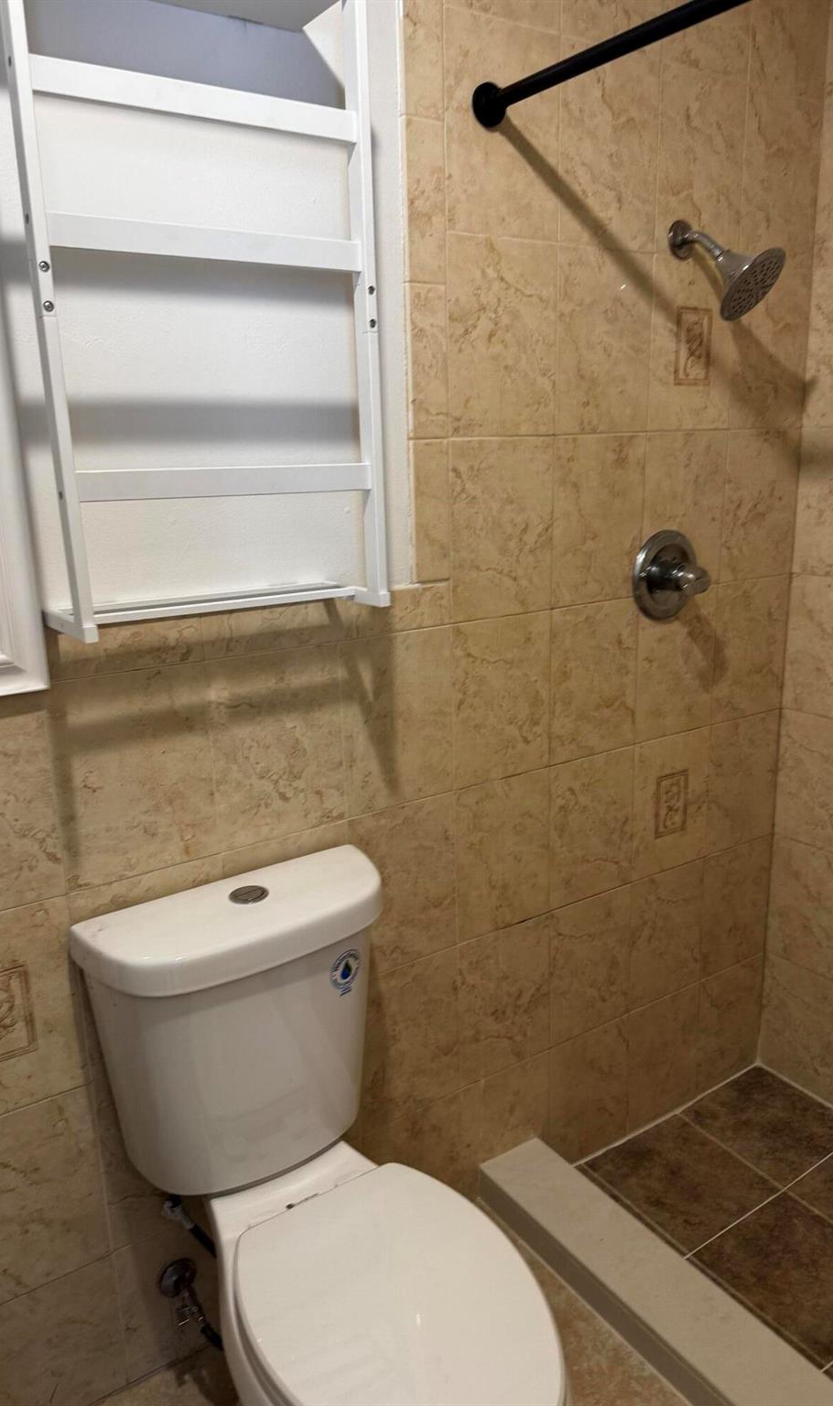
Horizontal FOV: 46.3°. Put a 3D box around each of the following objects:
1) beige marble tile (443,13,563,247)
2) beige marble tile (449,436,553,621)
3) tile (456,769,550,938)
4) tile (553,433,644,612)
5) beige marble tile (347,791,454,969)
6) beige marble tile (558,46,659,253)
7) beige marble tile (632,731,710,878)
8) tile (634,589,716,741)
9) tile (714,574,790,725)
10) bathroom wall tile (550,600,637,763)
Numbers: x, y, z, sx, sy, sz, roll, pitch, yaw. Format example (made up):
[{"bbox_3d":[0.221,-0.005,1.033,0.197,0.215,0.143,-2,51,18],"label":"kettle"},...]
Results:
[{"bbox_3d":[0.136,-0.888,1.520,0.226,0.303,0.010,-11,17,-32],"label":"beige marble tile"},{"bbox_3d":[0.147,-0.301,1.674,0.223,0.302,0.010,-11,17,-32],"label":"beige marble tile"},{"bbox_3d":[0.161,0.283,1.825,0.225,0.304,0.010,-11,17,-32],"label":"tile"},{"bbox_3d":[0.334,-0.337,1.791,0.223,0.302,0.010,-11,17,-32],"label":"tile"},{"bbox_3d":[-0.021,0.330,1.741,0.227,0.307,0.012,-11,17,-32],"label":"beige marble tile"},{"bbox_3d":[0.325,-0.936,1.655,0.224,0.304,0.010,-11,18,-32],"label":"beige marble tile"},{"bbox_3d":[0.549,0.218,2.107,0.227,0.307,0.012,-11,17,-32],"label":"beige marble tile"},{"bbox_3d":[0.530,-0.080,1.987,0.223,0.302,0.010,-11,17,-32],"label":"tile"},{"bbox_3d":[0.722,-0.118,2.107,0.232,0.302,0.010,-11,17,-32],"label":"tile"},{"bbox_3d":[0.350,-0.044,1.907,0.227,0.307,0.012,-11,17,-32],"label":"bathroom wall tile"}]

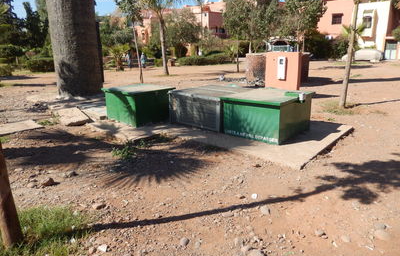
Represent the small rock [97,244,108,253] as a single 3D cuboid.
[{"bbox_3d":[-0.786,0.971,2.325,0.073,0.048,0.070,-8,16,-21],"label":"small rock"}]

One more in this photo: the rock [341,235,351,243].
[{"bbox_3d":[1.154,0.872,2.275,0.067,0.040,0.062,8,17,29],"label":"rock"}]

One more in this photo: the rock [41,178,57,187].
[{"bbox_3d":[-1.851,0.666,3.532,0.153,0.087,0.126,-10,17,-29],"label":"rock"}]

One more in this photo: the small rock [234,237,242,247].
[{"bbox_3d":[0.299,0.886,2.246,0.061,0.043,0.080,2,15,8],"label":"small rock"}]

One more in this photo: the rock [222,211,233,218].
[{"bbox_3d":[0.254,0.788,2.615,0.095,0.045,0.057,1,15,6],"label":"rock"}]

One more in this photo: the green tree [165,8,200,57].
[{"bbox_3d":[-1.774,-9.776,31.505,4.043,6.076,4.043,-2,15,-2],"label":"green tree"}]

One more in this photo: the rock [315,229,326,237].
[{"bbox_3d":[0.980,0.851,2.356,0.076,0.043,0.062,6,16,24],"label":"rock"}]

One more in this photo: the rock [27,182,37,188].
[{"bbox_3d":[-1.988,0.671,3.405,0.120,0.050,0.090,-10,17,-29],"label":"rock"}]

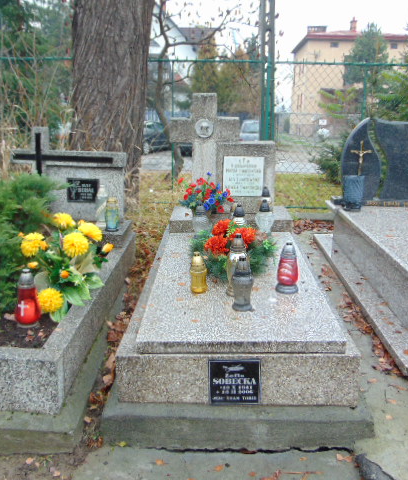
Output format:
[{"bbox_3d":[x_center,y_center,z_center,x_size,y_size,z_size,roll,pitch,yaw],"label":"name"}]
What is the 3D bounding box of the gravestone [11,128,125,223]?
[{"bbox_3d":[-0.985,-0.489,3.494,0.837,0.719,0.138,1,17,1],"label":"gravestone"}]

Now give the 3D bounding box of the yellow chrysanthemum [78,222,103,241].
[{"bbox_3d":[-0.560,-0.042,2.280,0.108,0.085,0.100,1,17,1],"label":"yellow chrysanthemum"}]

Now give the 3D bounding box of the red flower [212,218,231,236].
[{"bbox_3d":[0.107,-0.076,2.830,0.110,0.105,0.110,1,17,1],"label":"red flower"}]

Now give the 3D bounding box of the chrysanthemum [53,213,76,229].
[{"bbox_3d":[-0.709,-0.099,2.350,0.110,0.080,0.100,1,17,1],"label":"chrysanthemum"}]

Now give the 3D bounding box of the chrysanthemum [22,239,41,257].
[{"bbox_3d":[-0.856,0.037,2.280,0.097,0.085,0.090,1,17,1],"label":"chrysanthemum"}]

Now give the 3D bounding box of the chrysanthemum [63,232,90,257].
[{"bbox_3d":[-0.615,0.022,2.230,0.122,0.105,0.112,1,17,1],"label":"chrysanthemum"}]

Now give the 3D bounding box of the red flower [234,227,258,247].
[{"bbox_3d":[0.247,-0.021,2.750,0.125,0.115,0.120,1,17,1],"label":"red flower"}]

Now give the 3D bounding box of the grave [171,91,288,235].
[{"bbox_3d":[0.207,-0.575,3.421,0.896,0.985,0.374,1,17,1],"label":"grave"}]

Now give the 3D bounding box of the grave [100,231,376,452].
[{"bbox_3d":[0.158,0.420,2.688,1.113,0.453,1.655,1,17,1],"label":"grave"}]

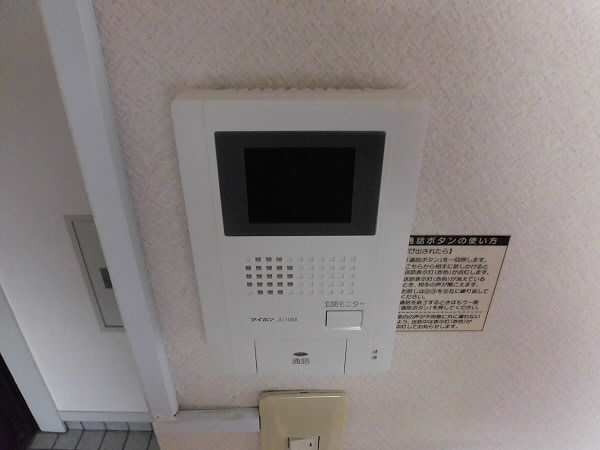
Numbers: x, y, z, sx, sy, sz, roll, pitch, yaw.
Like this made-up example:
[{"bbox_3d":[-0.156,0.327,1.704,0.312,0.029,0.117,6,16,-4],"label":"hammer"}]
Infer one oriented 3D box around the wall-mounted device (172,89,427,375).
[{"bbox_3d":[0.000,0.014,0.240,0.113,0.174,0.028,0,29,0],"label":"wall-mounted device"}]

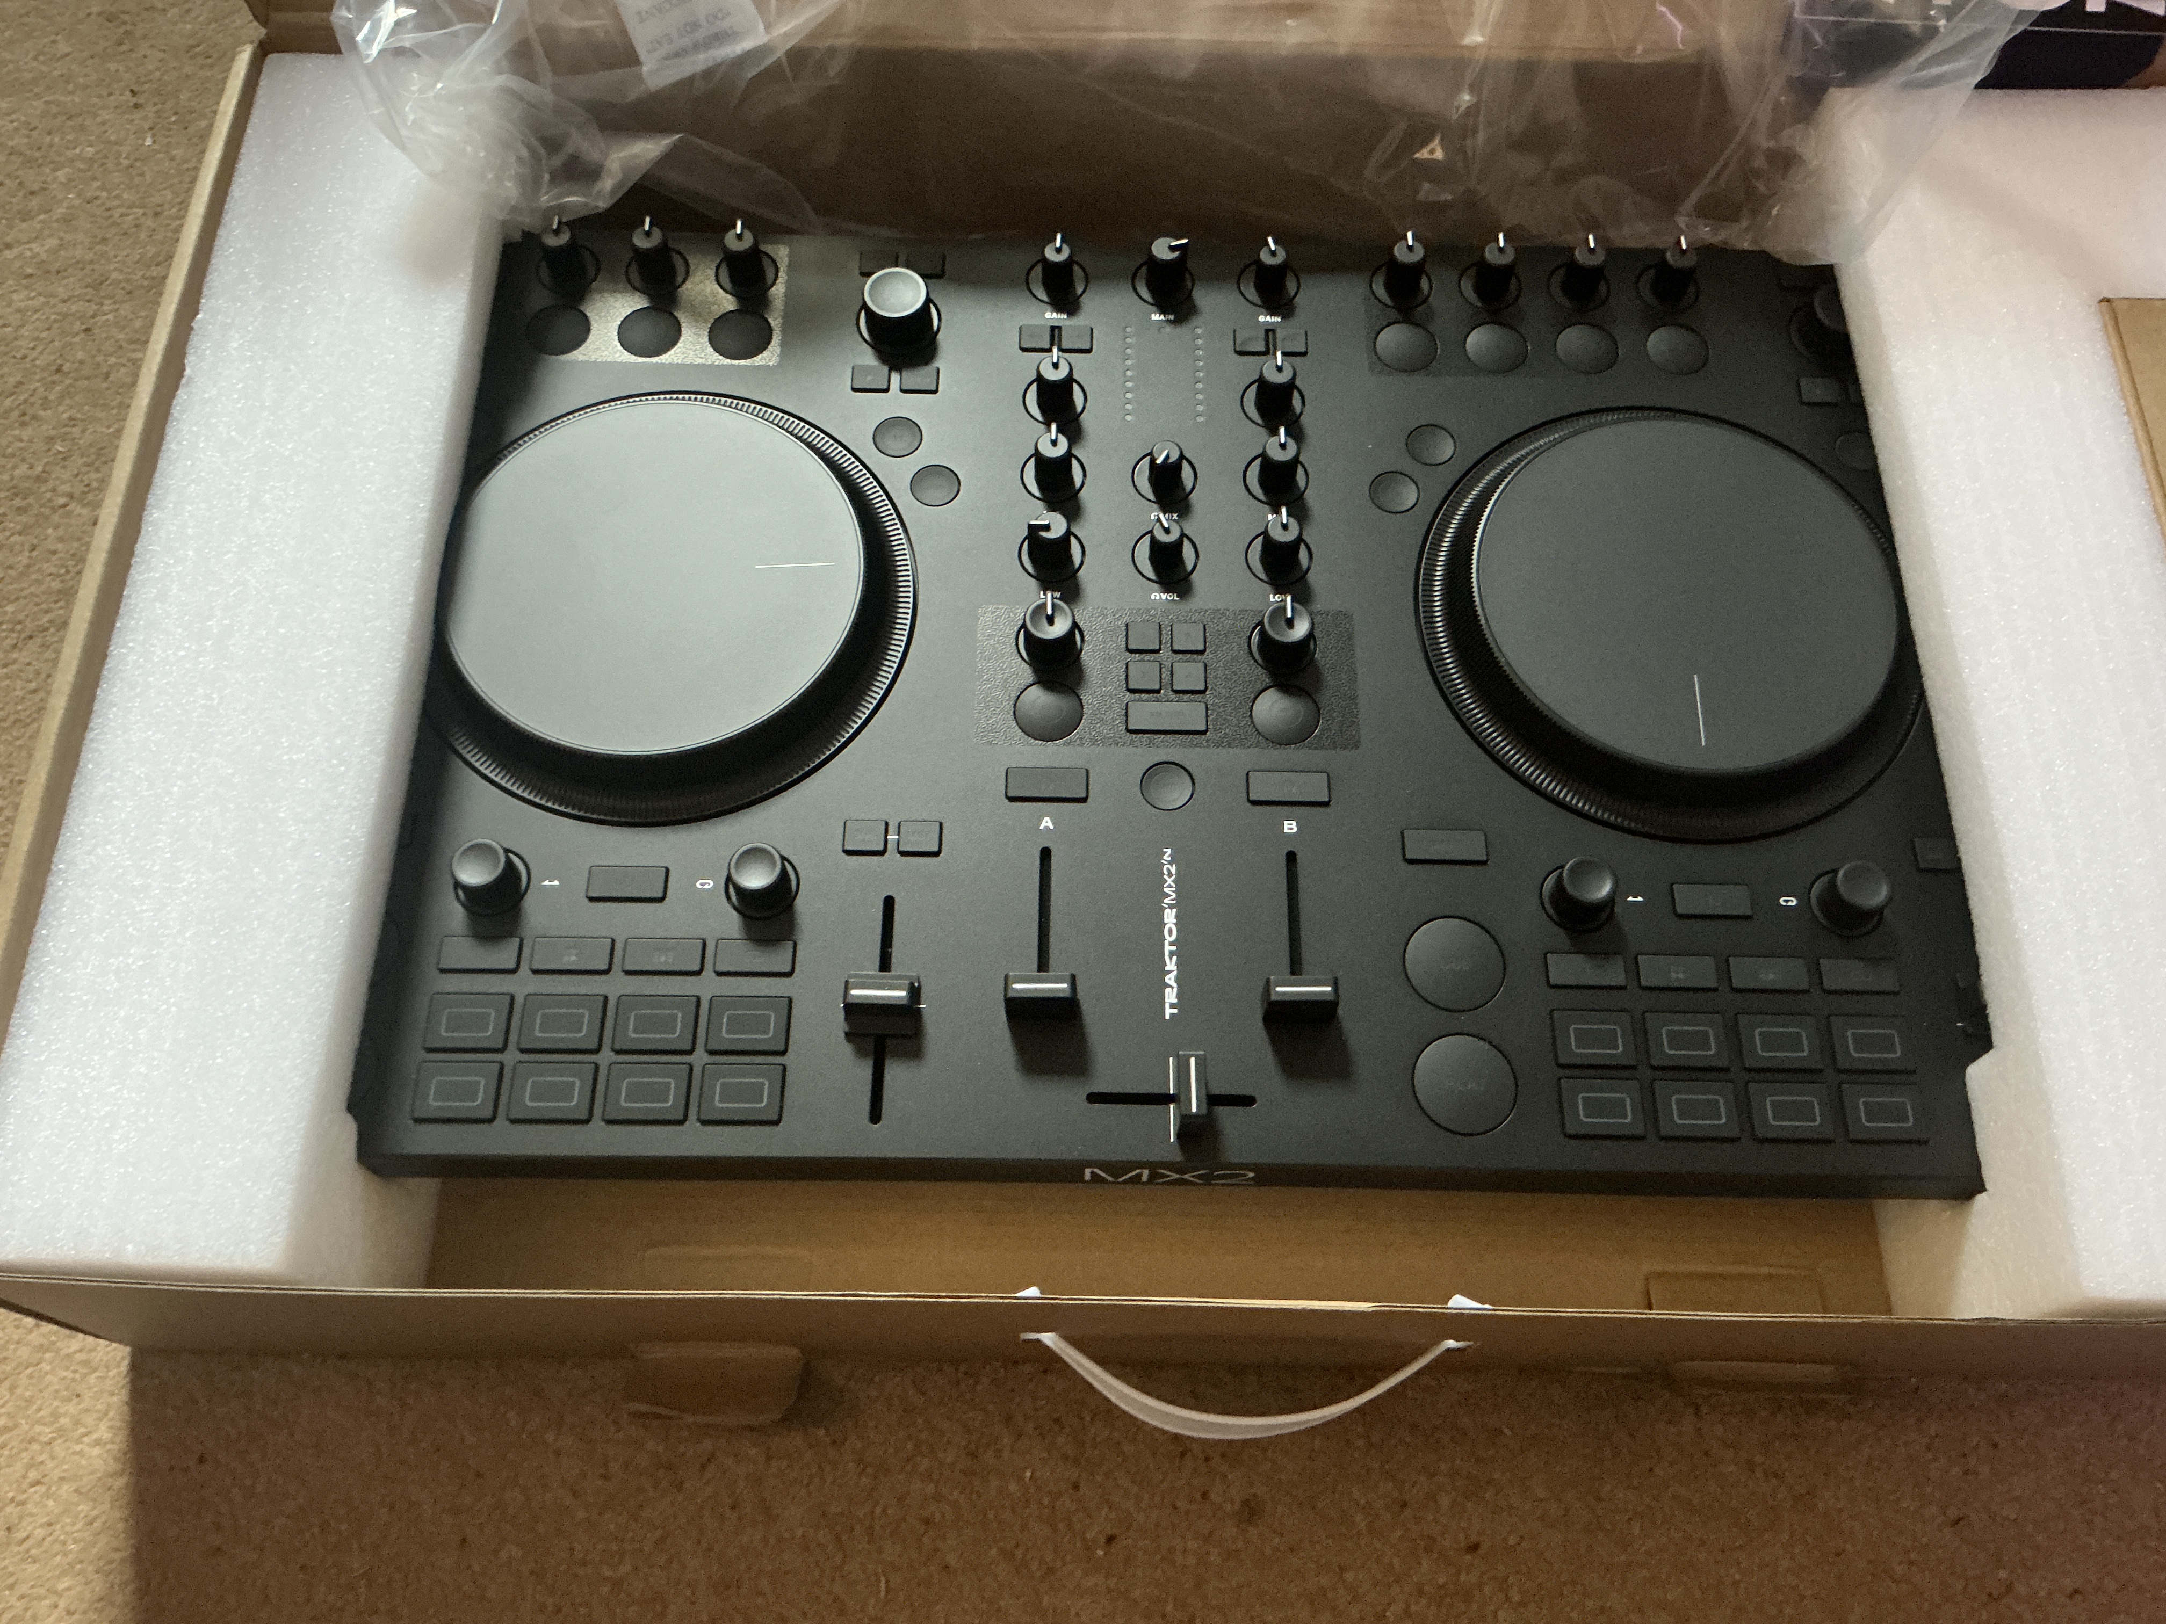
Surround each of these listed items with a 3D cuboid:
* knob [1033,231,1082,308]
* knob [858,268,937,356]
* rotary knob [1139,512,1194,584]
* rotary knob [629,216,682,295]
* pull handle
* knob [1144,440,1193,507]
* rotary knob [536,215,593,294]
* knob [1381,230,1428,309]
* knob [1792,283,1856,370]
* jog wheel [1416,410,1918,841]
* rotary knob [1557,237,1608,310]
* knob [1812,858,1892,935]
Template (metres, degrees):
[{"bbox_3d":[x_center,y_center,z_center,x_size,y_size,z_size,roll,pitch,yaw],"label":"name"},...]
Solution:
[{"bbox_3d":[-0.008,-0.174,0.555,0.011,0.016,0.012,2,66,0],"label":"knob"},{"bbox_3d":[-0.058,-0.158,0.547,0.021,0.014,0.021,1,67,0],"label":"knob"},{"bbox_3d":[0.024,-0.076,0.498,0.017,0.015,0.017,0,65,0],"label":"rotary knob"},{"bbox_3d":[-0.136,-0.177,0.555,0.011,0.016,0.012,-5,66,-3],"label":"rotary knob"},{"bbox_3d":[0.043,0.151,0.460,0.115,0.020,0.025,1,67,0],"label":"pull handle"},{"bbox_3d":[0.025,-0.106,0.533,0.010,0.014,0.011,31,69,12],"label":"knob"},{"bbox_3d":[-0.164,-0.177,0.552,0.011,0.016,0.013,1,67,0],"label":"rotary knob"},{"bbox_3d":[0.102,-0.172,0.554,0.011,0.016,0.013,1,67,0],"label":"knob"},{"bbox_3d":[0.237,-0.152,0.550,0.022,0.015,0.022,1,66,0],"label":"knob"},{"bbox_3d":[0.168,-0.060,0.492,0.141,0.015,0.141,1,65,0],"label":"jog wheel"},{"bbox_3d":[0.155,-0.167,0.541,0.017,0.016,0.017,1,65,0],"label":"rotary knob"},{"bbox_3d":[0.209,0.022,0.474,0.016,0.012,0.016,1,67,0],"label":"knob"}]

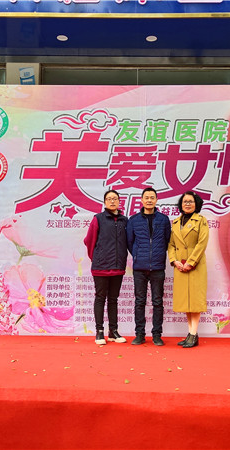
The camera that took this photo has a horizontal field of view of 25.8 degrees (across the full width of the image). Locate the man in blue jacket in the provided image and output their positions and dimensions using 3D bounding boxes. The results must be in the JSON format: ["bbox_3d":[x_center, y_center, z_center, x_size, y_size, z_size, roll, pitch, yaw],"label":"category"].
[{"bbox_3d":[0.380,0.430,5.540,0.480,1.710,0.340,1,-6,1],"label":"man in blue jacket"}]

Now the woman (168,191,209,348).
[{"bbox_3d":[0.795,0.453,5.440,0.460,1.660,0.360,-1,-6,16],"label":"woman"}]

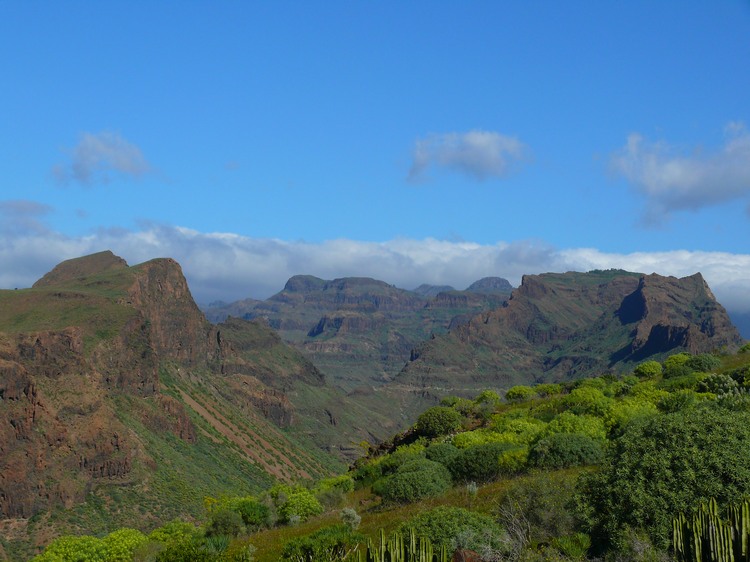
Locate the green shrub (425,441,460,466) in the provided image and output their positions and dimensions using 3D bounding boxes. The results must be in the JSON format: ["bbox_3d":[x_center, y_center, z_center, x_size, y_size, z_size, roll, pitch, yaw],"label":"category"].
[{"bbox_3d":[1.671,4.300,33.000,0.910,0.640,0.820,0,-2,0],"label":"green shrub"}]

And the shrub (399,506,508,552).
[{"bbox_3d":[1.695,5.410,29.000,2.375,1.047,2.019,0,-2,0],"label":"shrub"}]

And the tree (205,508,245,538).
[{"bbox_3d":[-3.362,5.417,30.000,0.890,0.650,0.800,0,-2,0],"label":"tree"}]

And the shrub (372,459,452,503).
[{"bbox_3d":[1.285,6.834,46.000,2.740,1.462,2.329,0,-2,0],"label":"shrub"}]

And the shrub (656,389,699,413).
[{"bbox_3d":[8.136,3.257,35.994,1.180,0.750,1.100,0,-1,0],"label":"shrub"}]

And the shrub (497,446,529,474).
[{"bbox_3d":[3.891,5.083,37.994,0.906,0.800,0.880,0,-1,0],"label":"shrub"}]

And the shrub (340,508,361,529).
[{"bbox_3d":[-0.675,6.544,37.000,0.551,0.641,0.523,0,-2,0],"label":"shrub"}]

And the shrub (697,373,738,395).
[{"bbox_3d":[10.202,3.098,40.000,1.250,0.720,1.130,0,-2,0],"label":"shrub"}]

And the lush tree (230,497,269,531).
[{"bbox_3d":[-4.112,7.634,44.000,1.245,1.112,1.121,0,-2,0],"label":"lush tree"}]

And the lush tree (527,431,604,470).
[{"bbox_3d":[4.327,3.850,30.500,1.680,0.790,1.260,0,-2,0],"label":"lush tree"}]

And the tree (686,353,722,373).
[{"bbox_3d":[11.532,2.870,47.000,1.260,0.710,1.130,0,-2,0],"label":"tree"}]

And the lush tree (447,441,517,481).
[{"bbox_3d":[2.442,4.122,30.500,1.540,0.880,1.160,0,-2,0],"label":"lush tree"}]

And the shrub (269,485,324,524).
[{"bbox_3d":[-2.631,7.489,45.000,1.877,1.300,1.595,0,-2,0],"label":"shrub"}]

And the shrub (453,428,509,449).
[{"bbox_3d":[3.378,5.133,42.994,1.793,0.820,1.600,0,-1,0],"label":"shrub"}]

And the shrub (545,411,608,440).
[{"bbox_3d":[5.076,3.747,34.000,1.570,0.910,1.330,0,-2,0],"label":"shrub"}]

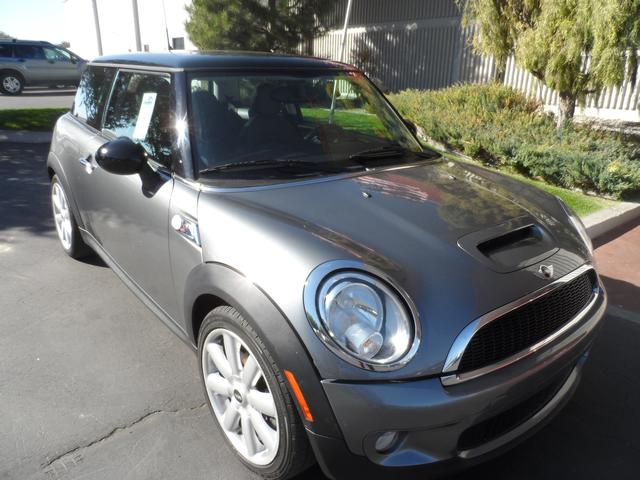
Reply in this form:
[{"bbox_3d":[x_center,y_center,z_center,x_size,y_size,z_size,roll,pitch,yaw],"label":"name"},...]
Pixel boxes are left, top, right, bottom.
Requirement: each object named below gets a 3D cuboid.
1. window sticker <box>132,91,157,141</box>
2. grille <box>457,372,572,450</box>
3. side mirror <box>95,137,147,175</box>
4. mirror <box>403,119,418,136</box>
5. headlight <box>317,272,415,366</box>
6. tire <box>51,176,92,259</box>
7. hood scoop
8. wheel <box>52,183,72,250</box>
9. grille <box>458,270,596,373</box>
[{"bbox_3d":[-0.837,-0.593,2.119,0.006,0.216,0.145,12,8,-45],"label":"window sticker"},{"bbox_3d":[0.779,0.564,1.608,0.850,0.130,0.110,-13,26,-39],"label":"grille"},{"bbox_3d":[-0.798,-0.343,1.821,0.225,0.155,0.140,-13,26,-39],"label":"side mirror"},{"bbox_3d":[0.552,-0.707,2.883,0.220,0.155,0.140,-13,26,-39],"label":"mirror"},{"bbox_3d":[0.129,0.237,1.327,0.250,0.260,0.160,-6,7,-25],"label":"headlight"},{"bbox_3d":[-1.800,-0.184,3.285,0.205,0.625,0.625,-13,26,-39],"label":"tire"},{"bbox_3d":[0.678,-0.002,1.567,0.470,0.095,0.205,-13,36,-39],"label":"hood scoop"},{"bbox_3d":[-1.811,-0.182,3.276,0.180,0.475,0.475,-13,26,-39],"label":"wheel"},{"bbox_3d":[0.787,0.240,1.507,0.990,0.180,0.110,-13,26,-39],"label":"grille"}]

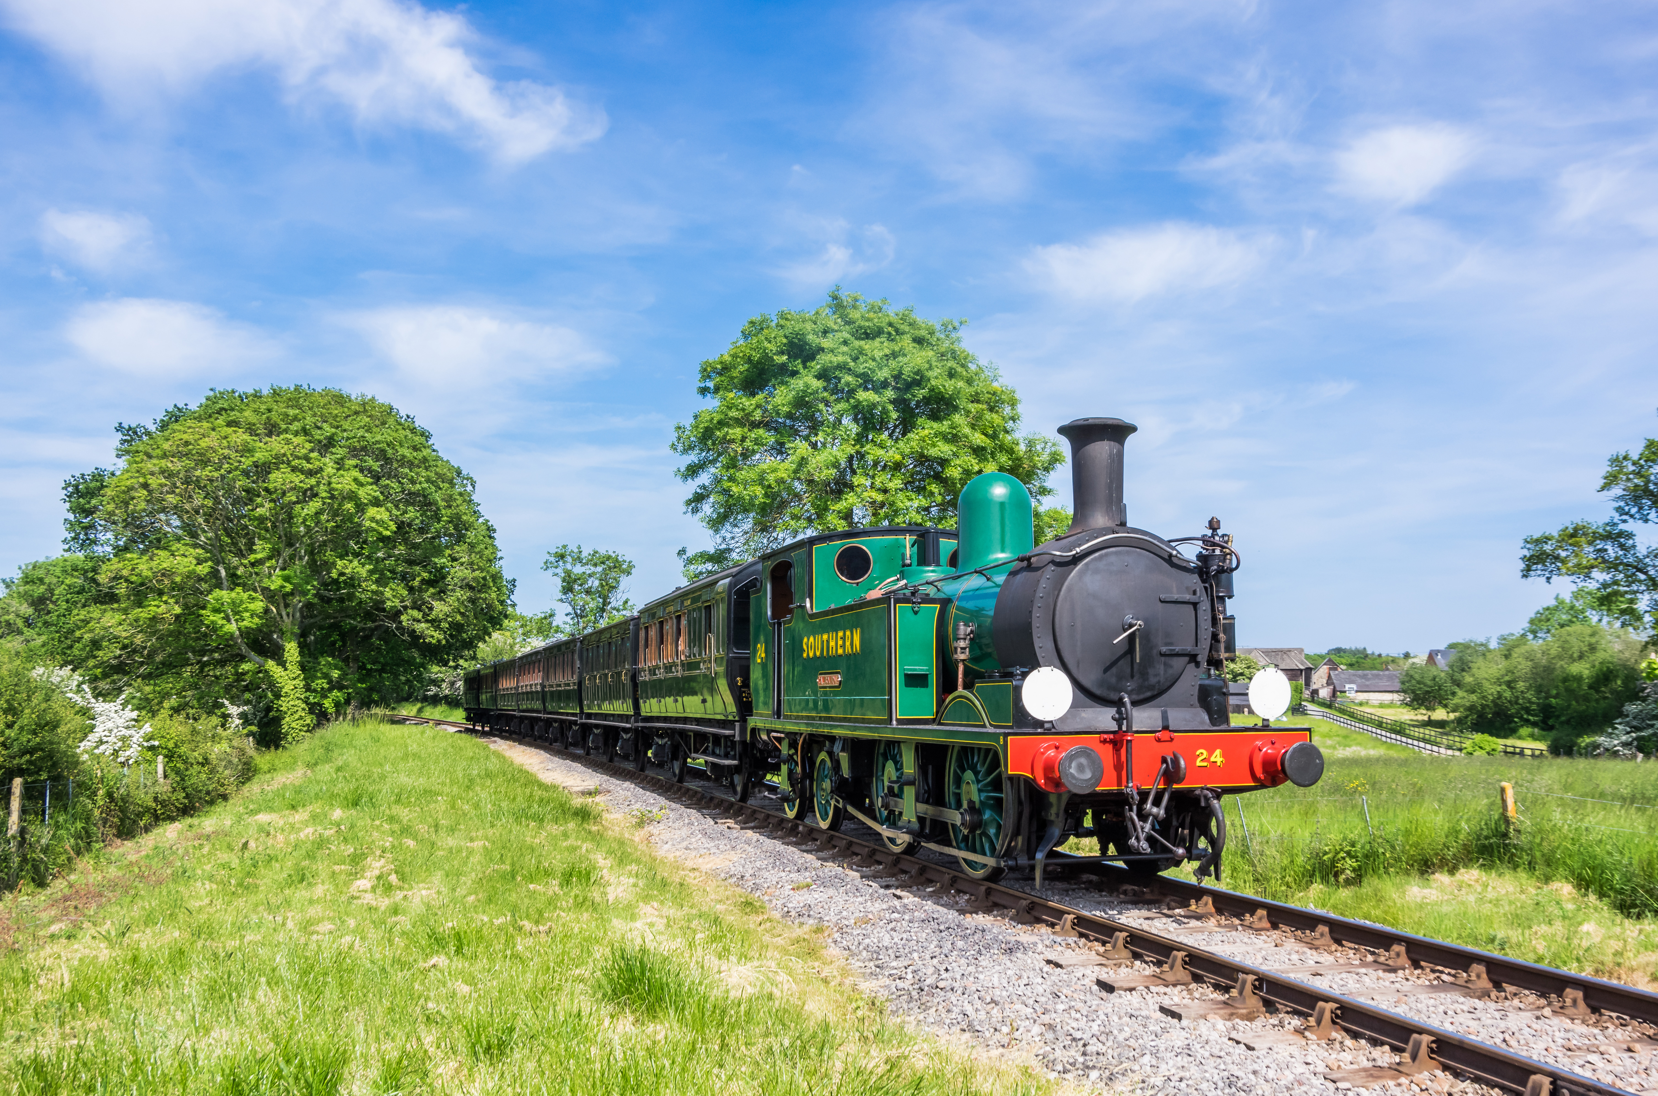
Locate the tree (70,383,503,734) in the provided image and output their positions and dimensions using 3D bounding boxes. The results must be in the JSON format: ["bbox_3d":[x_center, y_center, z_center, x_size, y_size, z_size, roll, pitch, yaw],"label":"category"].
[{"bbox_3d":[-22.915,0.697,61.285,17.790,15.360,16.370,2,-7,-20],"label":"tree"}]

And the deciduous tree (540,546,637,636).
[{"bbox_3d":[-13.014,4.870,76.925,5.040,10.220,4.790,1,-6,-10],"label":"deciduous tree"}]

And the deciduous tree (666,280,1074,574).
[{"bbox_3d":[1.228,-0.511,41.792,11.650,14.520,11.070,0,-6,2],"label":"deciduous tree"}]

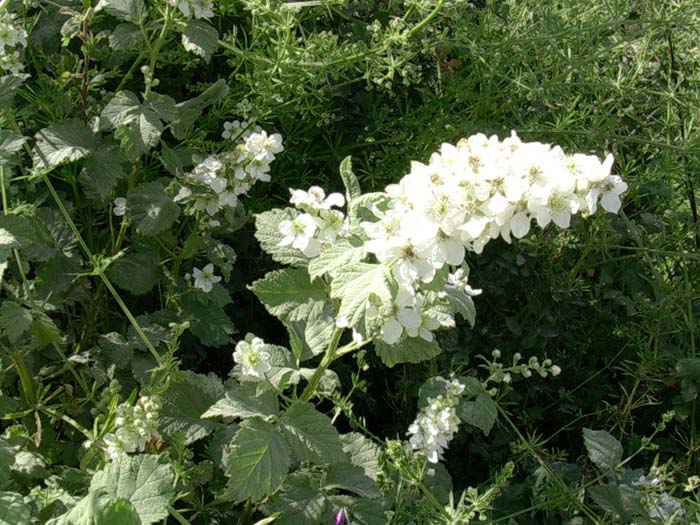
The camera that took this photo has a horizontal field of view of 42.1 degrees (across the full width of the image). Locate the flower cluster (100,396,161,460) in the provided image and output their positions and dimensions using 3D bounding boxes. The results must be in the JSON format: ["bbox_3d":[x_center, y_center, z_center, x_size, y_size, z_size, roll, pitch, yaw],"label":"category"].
[{"bbox_3d":[-0.188,0.142,0.780,0.045,0.058,0.042,30,15,9],"label":"flower cluster"}]

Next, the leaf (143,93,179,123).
[{"bbox_3d":[-0.217,-0.178,1.050,0.039,0.026,0.030,0,28,0],"label":"leaf"}]

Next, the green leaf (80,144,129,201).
[{"bbox_3d":[-0.279,-0.102,1.030,0.057,0.053,0.035,0,28,0],"label":"green leaf"}]

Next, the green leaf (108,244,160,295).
[{"bbox_3d":[-0.232,0.007,0.980,0.054,0.012,0.061,13,64,7],"label":"green leaf"}]

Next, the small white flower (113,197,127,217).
[{"bbox_3d":[-0.266,-0.065,1.050,0.018,0.023,0.014,0,11,0],"label":"small white flower"}]

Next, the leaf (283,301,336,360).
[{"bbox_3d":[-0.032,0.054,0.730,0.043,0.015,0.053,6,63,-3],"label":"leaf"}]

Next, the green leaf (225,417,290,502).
[{"bbox_3d":[-0.072,0.153,0.710,0.048,0.014,0.070,18,66,15],"label":"green leaf"}]

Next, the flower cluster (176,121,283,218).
[{"bbox_3d":[-0.136,-0.105,1.030,0.120,0.080,0.085,0,28,0],"label":"flower cluster"}]

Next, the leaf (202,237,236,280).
[{"bbox_3d":[-0.135,-0.004,0.940,0.032,0.014,0.047,-18,67,-15],"label":"leaf"}]

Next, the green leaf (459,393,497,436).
[{"bbox_3d":[0.116,0.136,0.820,0.036,0.013,0.044,8,63,-2],"label":"green leaf"}]

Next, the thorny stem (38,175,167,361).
[{"bbox_3d":[-0.227,0.004,0.830,0.018,0.015,0.222,-32,74,-13],"label":"thorny stem"}]

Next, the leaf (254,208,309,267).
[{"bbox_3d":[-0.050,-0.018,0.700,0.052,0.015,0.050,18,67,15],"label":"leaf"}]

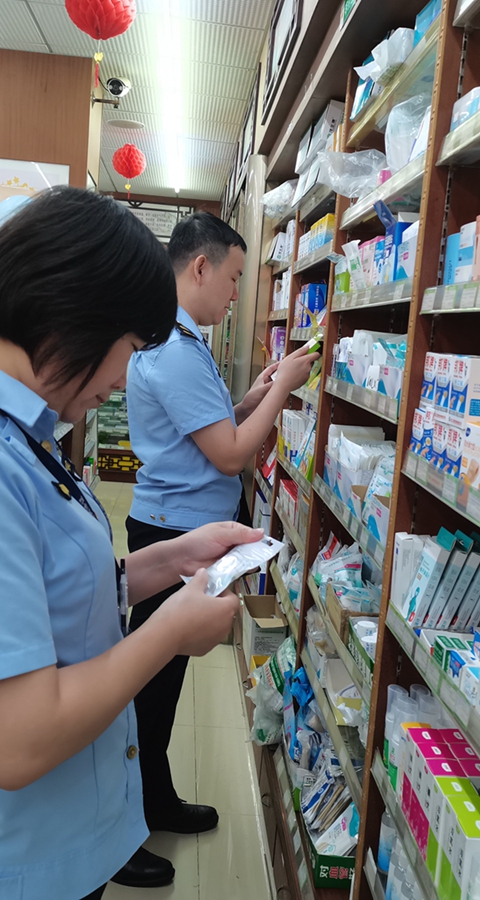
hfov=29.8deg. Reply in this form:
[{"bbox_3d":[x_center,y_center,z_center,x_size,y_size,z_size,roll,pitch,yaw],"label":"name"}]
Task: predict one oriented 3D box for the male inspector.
[{"bbox_3d":[-0.083,0.266,2.385,0.480,1.730,0.500,4,7,-4],"label":"male inspector"}]

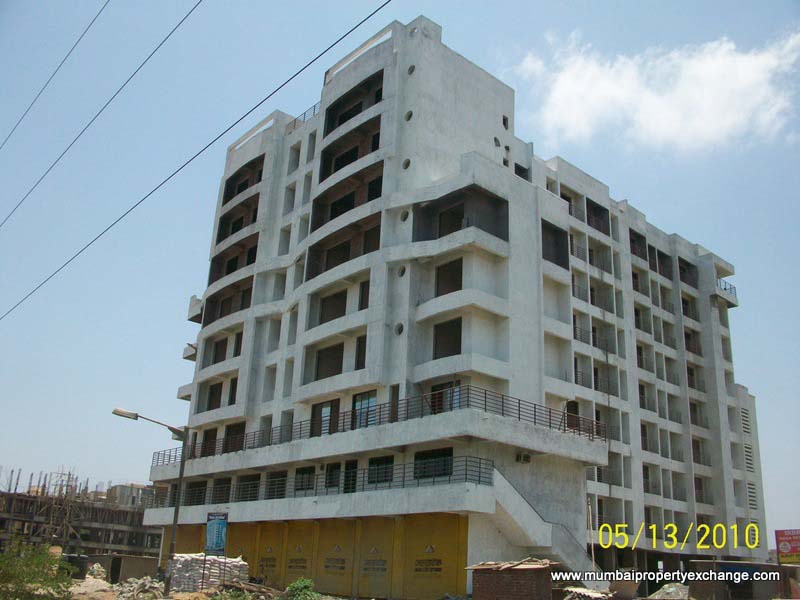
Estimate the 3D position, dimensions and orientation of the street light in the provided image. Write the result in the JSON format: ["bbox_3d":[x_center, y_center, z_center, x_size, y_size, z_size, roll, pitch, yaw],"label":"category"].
[{"bbox_3d":[-9.671,7.486,27.561,3.105,6.511,0.500,20,-27,-37],"label":"street light"}]

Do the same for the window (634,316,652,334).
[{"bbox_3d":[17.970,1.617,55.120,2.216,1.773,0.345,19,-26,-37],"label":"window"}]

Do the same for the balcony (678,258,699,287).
[{"bbox_3d":[23.741,-1.993,62.229,2.955,2.462,1.280,19,-26,-37],"label":"balcony"}]

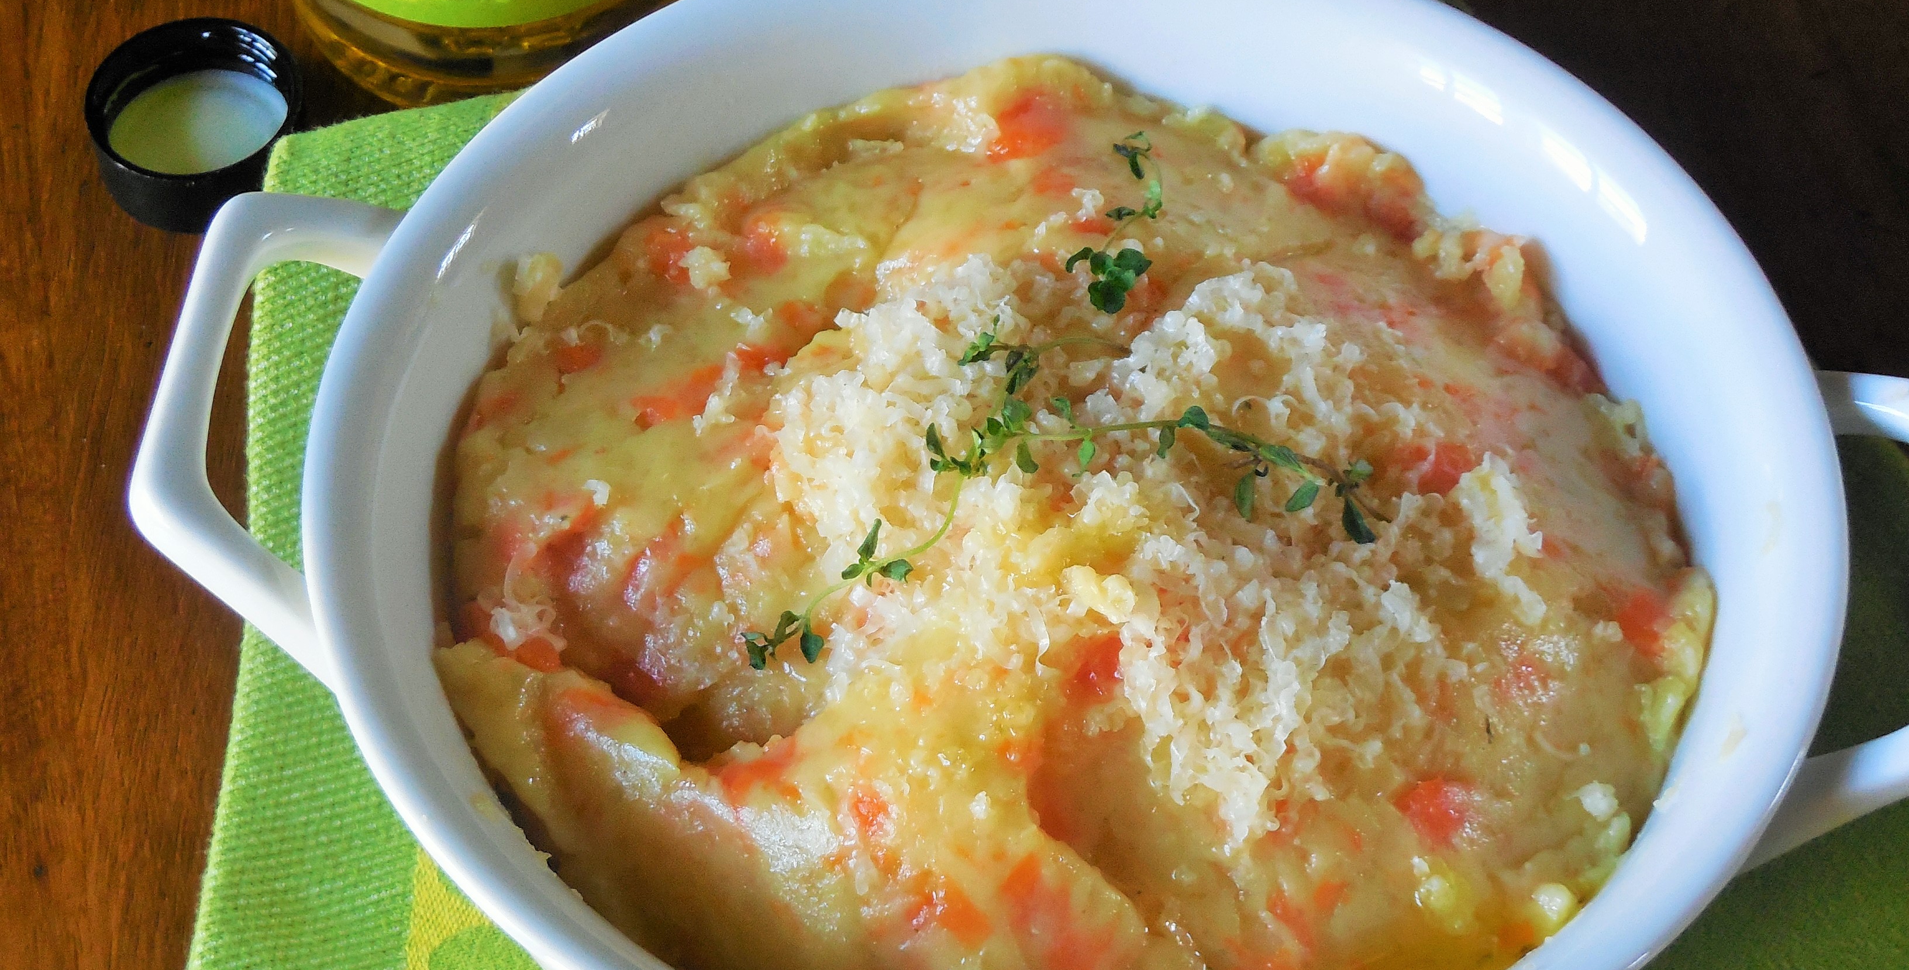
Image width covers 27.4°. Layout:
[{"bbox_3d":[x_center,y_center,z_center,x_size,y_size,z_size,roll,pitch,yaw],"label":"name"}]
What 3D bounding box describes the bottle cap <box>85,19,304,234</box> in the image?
[{"bbox_3d":[-0.114,-0.054,0.594,0.033,0.013,0.033,0,54,0],"label":"bottle cap"}]

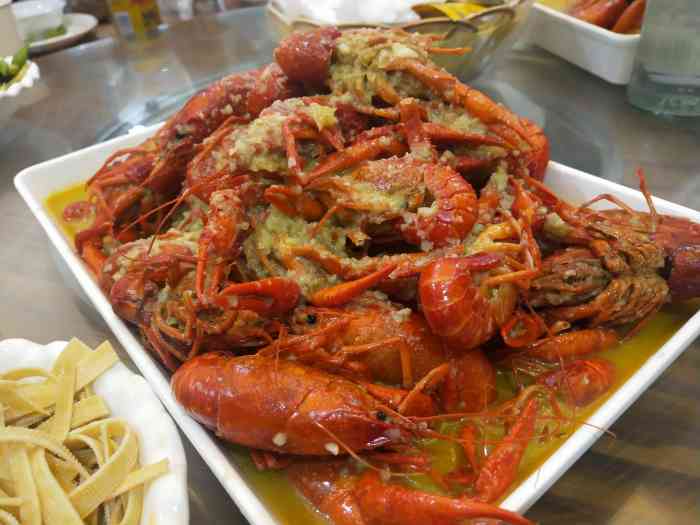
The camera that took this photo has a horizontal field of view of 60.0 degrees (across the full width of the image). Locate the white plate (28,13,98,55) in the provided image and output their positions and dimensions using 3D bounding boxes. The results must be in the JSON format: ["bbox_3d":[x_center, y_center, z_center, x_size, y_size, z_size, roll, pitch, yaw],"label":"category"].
[{"bbox_3d":[-0.455,-0.297,0.823,0.230,0.024,0.230,-4,34,3],"label":"white plate"}]

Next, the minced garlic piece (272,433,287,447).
[{"bbox_3d":[-0.023,0.057,0.195,0.004,0.004,0.004,-6,38,0],"label":"minced garlic piece"}]

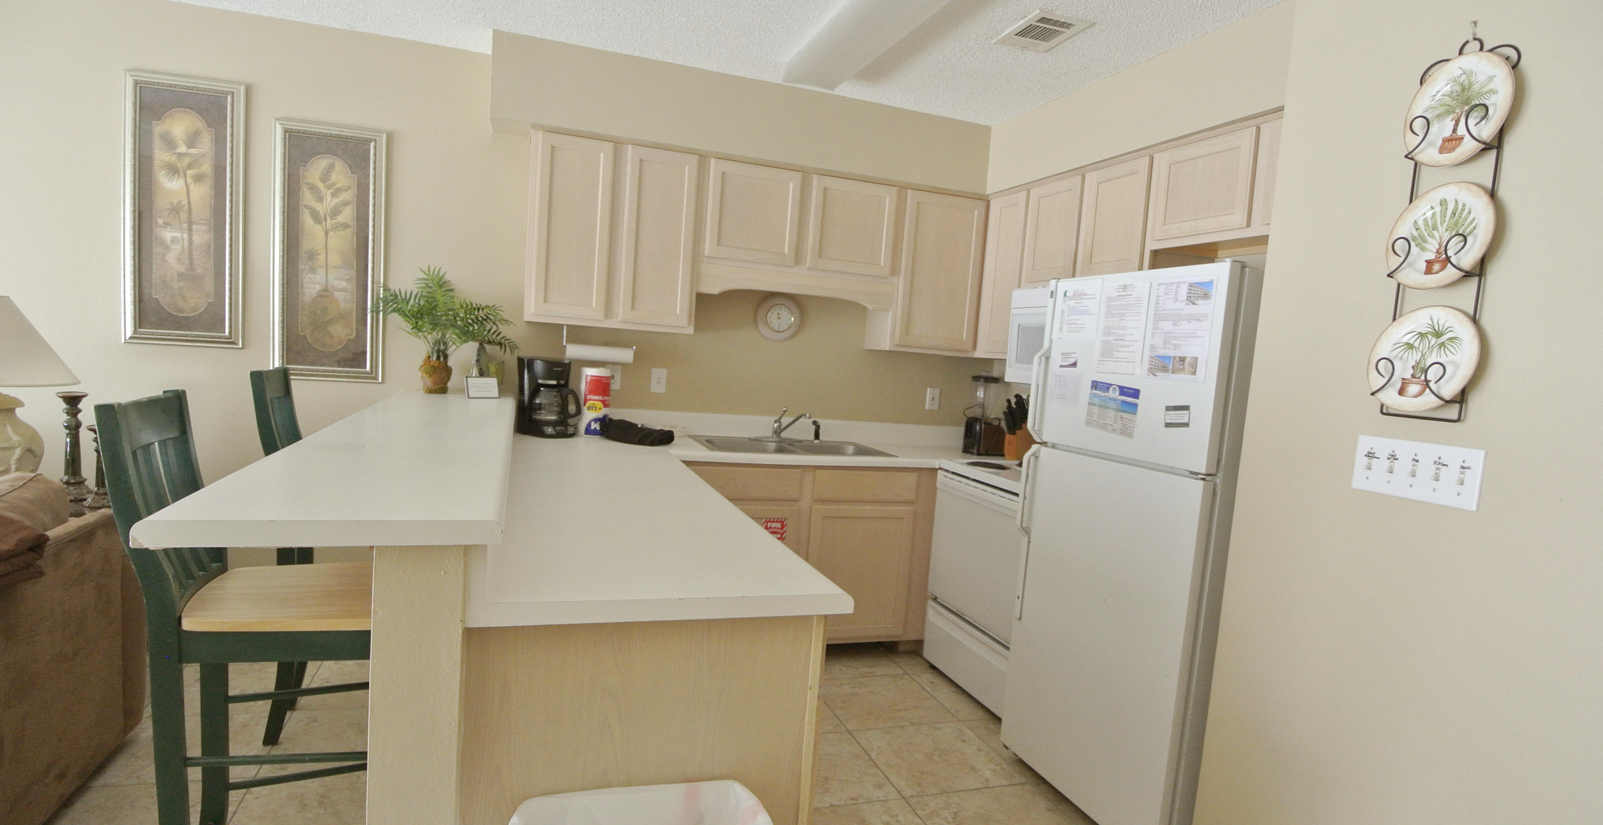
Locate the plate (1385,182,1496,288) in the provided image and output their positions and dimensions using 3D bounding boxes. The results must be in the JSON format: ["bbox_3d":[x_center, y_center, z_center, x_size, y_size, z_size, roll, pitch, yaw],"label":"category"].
[{"bbox_3d":[1.229,-0.338,1.548,0.025,0.205,0.205,3,5,-19],"label":"plate"}]

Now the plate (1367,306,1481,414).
[{"bbox_3d":[1.211,-0.103,1.567,0.025,0.208,0.208,3,5,-19],"label":"plate"}]

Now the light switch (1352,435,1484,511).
[{"bbox_3d":[1.220,0.116,1.600,0.012,0.114,0.246,3,5,-19],"label":"light switch"}]

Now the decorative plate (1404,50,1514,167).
[{"bbox_3d":[1.235,-0.565,1.512,0.028,0.198,0.195,3,5,-19],"label":"decorative plate"}]

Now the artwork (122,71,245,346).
[{"bbox_3d":[-2.365,-0.761,3.089,0.383,1.000,0.035,3,5,-19],"label":"artwork"}]

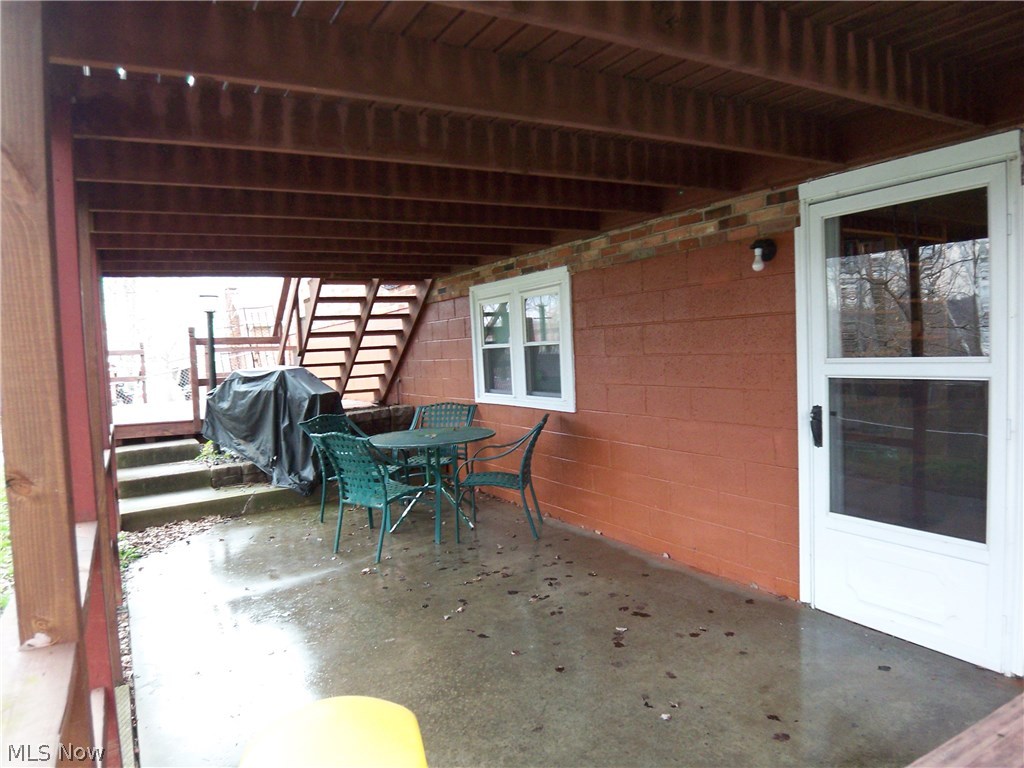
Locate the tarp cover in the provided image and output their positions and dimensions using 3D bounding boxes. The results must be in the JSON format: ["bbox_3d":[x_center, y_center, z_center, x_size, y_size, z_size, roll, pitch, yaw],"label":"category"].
[{"bbox_3d":[-2.481,0.468,7.171,1.380,1.240,0.520,-2,4,22],"label":"tarp cover"}]

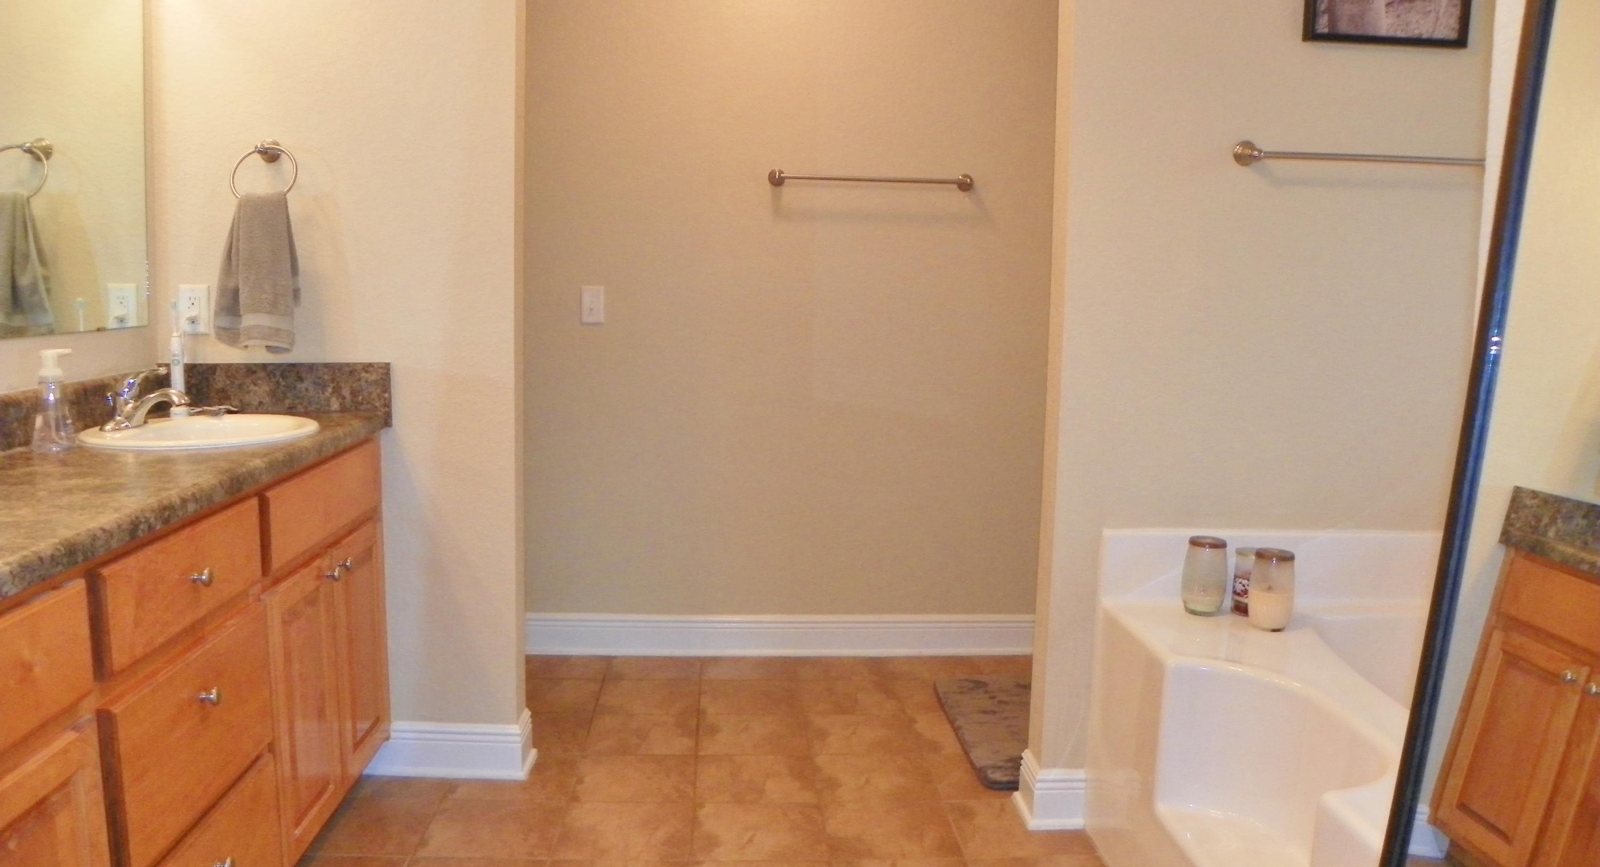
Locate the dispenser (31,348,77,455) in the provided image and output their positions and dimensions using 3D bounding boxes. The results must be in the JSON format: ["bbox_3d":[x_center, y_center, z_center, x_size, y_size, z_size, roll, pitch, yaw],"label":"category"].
[{"bbox_3d":[-1.341,-0.061,2.155,0.080,0.189,0.074,-2,8,-26],"label":"dispenser"}]

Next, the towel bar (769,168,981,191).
[{"bbox_3d":[0.237,-0.816,3.862,0.670,0.058,0.072,1,7,-4],"label":"towel bar"}]

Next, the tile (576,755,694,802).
[{"bbox_3d":[-0.410,0.870,3.027,0.298,0.010,0.298,1,7,-4],"label":"tile"}]

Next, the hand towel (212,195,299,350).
[{"bbox_3d":[-1.243,-0.367,2.742,0.182,0.360,0.085,1,7,-4],"label":"hand towel"}]

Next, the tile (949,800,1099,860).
[{"bbox_3d":[0.505,0.911,2.782,0.300,0.012,0.300,1,7,-4],"label":"tile"}]

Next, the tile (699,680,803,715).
[{"bbox_3d":[-0.150,0.802,3.631,0.302,0.010,0.302,1,7,-4],"label":"tile"}]

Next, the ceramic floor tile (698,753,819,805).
[{"bbox_3d":[-0.112,0.873,3.032,0.302,0.010,0.302,1,7,-4],"label":"ceramic floor tile"}]

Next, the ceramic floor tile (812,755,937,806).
[{"bbox_3d":[0.189,0.882,3.068,0.298,0.010,0.298,1,7,-4],"label":"ceramic floor tile"}]

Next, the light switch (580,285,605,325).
[{"bbox_3d":[-0.657,-0.407,3.819,0.073,0.120,0.015,1,7,-4],"label":"light switch"}]

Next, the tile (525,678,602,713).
[{"bbox_3d":[-0.751,0.789,3.606,0.300,0.012,0.300,1,7,-4],"label":"tile"}]

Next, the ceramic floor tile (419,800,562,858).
[{"bbox_3d":[-0.684,0.892,2.696,0.302,0.010,0.302,1,7,-4],"label":"ceramic floor tile"}]

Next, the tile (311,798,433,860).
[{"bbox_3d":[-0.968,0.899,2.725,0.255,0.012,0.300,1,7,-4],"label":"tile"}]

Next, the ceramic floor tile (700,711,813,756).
[{"bbox_3d":[-0.130,0.840,3.342,0.298,0.010,0.298,1,7,-4],"label":"ceramic floor tile"}]

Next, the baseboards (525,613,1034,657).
[{"bbox_3d":[-0.048,0.692,4.110,1.800,0.142,0.022,1,7,-4],"label":"baseboards"}]

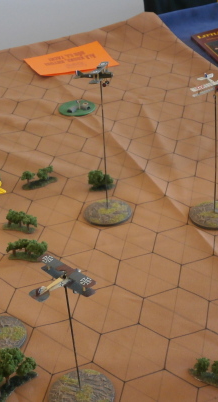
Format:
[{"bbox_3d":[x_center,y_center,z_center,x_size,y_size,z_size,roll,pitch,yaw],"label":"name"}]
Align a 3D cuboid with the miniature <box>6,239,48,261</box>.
[{"bbox_3d":[-0.101,0.058,0.888,0.048,0.024,0.020,2,33,10],"label":"miniature"}]

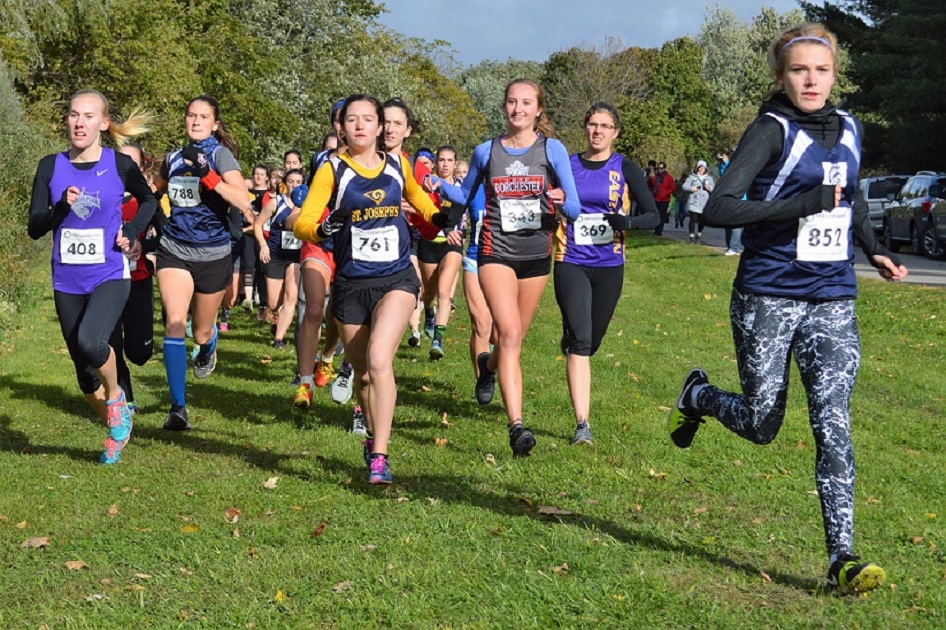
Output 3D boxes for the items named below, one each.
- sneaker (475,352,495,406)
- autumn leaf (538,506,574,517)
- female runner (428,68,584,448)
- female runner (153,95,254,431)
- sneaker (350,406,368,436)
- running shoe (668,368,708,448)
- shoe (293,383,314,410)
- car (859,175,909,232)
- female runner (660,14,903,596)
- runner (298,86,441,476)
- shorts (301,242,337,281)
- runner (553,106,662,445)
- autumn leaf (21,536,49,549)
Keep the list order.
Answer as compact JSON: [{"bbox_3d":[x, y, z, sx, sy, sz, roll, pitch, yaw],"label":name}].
[{"bbox_3d":[0.052,0.301,7.050,0.092,0.255,0.105,-2,14,-23],"label":"sneaker"},{"bbox_3d":[0.299,0.721,5.494,0.125,0.025,0.100,0,4,0],"label":"autumn leaf"},{"bbox_3d":[0.150,-0.217,6.786,0.620,1.694,0.800,0,4,-3],"label":"female runner"},{"bbox_3d":[-1.345,-0.265,7.475,0.470,1.650,0.700,1,5,6],"label":"female runner"},{"bbox_3d":[-0.551,0.523,7.415,0.095,0.125,0.260,0,4,-5],"label":"sneaker"},{"bbox_3d":[0.684,0.297,4.750,0.097,0.262,0.108,0,20,-40],"label":"running shoe"},{"bbox_3d":[-0.905,0.437,8.020,0.095,0.110,0.260,1,5,15],"label":"shoe"},{"bbox_3d":[10.150,-2.629,36.510,1.920,1.720,4.800,0,5,3],"label":"car"},{"bbox_3d":[0.942,-0.014,4.486,0.520,1.660,0.740,-2,5,-17],"label":"female runner"},{"bbox_3d":[-0.430,-0.125,6.282,0.600,1.588,0.750,-1,4,-8],"label":"runner"},{"bbox_3d":[-0.741,-0.300,7.950,0.370,0.280,0.270,-1,4,-8],"label":"shorts"},{"bbox_3d":[0.616,-0.207,7.183,0.540,1.612,0.720,0,4,2],"label":"runner"},{"bbox_3d":[-1.460,0.760,4.991,0.095,0.025,0.085,0,4,0],"label":"autumn leaf"}]

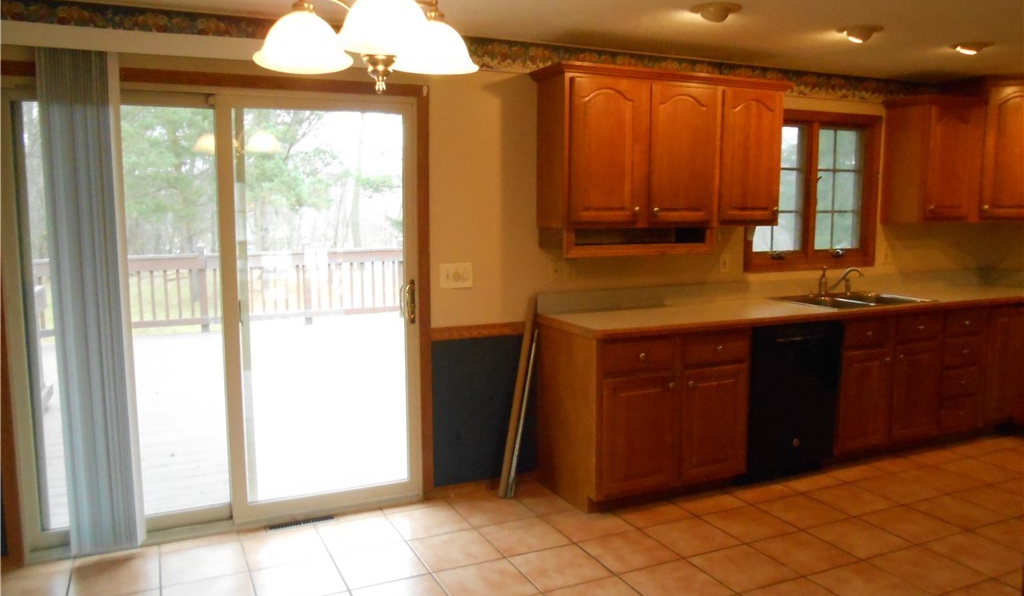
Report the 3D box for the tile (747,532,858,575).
[{"bbox_3d":[1.259,1.103,3.327,0.330,0.010,0.330,-3,8,-25],"label":"tile"}]

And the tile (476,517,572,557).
[{"bbox_3d":[0.058,1.073,3.464,0.325,0.010,0.326,-3,7,-25],"label":"tile"}]

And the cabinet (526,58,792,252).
[{"bbox_3d":[0.824,-0.709,4.139,1.458,0.931,0.339,-3,8,-25],"label":"cabinet"}]

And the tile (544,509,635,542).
[{"bbox_3d":[0.358,1.055,3.602,0.325,0.010,0.326,-3,7,-25],"label":"tile"}]

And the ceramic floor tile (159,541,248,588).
[{"bbox_3d":[-1.288,1.112,3.216,0.328,0.010,0.328,-3,7,-25],"label":"ceramic floor tile"}]

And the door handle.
[{"bbox_3d":[-0.498,0.021,3.783,0.045,0.220,0.060,-3,7,-25],"label":"door handle"}]

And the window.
[{"bbox_3d":[1.892,-0.675,4.888,1.126,0.985,0.101,-3,7,-25],"label":"window"}]

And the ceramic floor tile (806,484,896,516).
[{"bbox_3d":[1.726,1.031,3.911,0.330,0.010,0.330,-3,8,-25],"label":"ceramic floor tile"}]

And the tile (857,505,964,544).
[{"bbox_3d":[1.840,1.051,3.551,0.325,0.010,0.326,-3,7,-25],"label":"tile"}]

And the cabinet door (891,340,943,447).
[{"bbox_3d":[2.386,0.542,4.543,0.415,0.588,0.020,-3,7,-25],"label":"cabinet door"}]

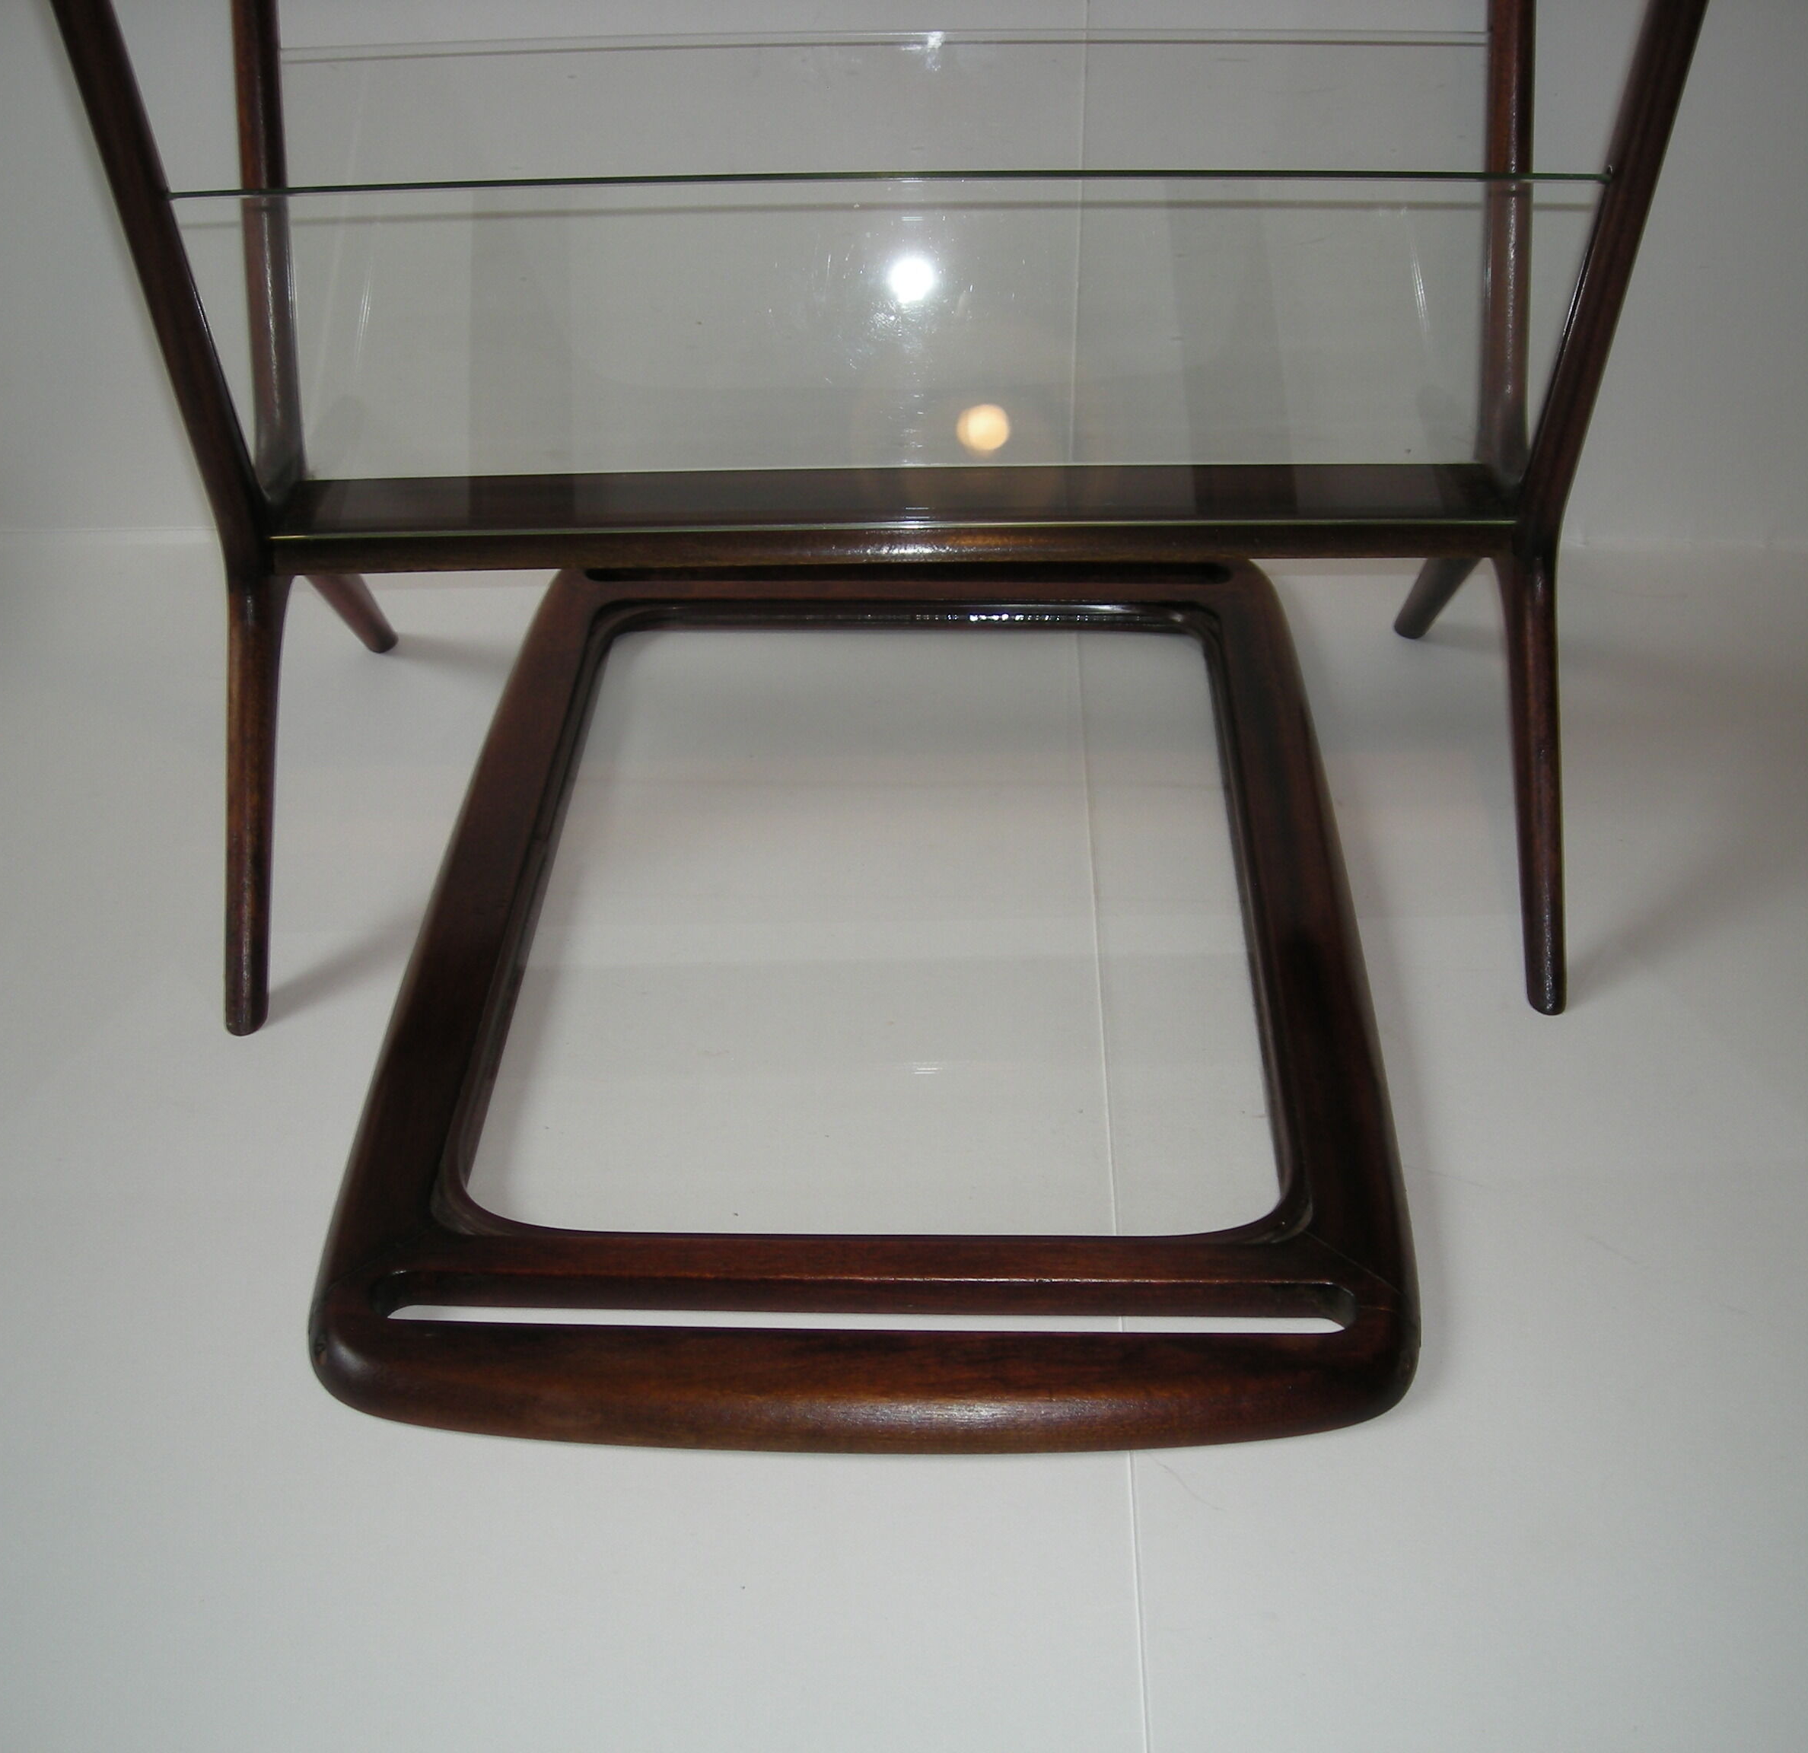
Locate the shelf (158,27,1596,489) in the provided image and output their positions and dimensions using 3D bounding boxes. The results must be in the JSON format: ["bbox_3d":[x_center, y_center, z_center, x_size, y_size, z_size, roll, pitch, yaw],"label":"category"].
[{"bbox_3d":[-0.006,-0.215,0.881,0.483,0.164,0.181,-1,35,0],"label":"shelf"}]

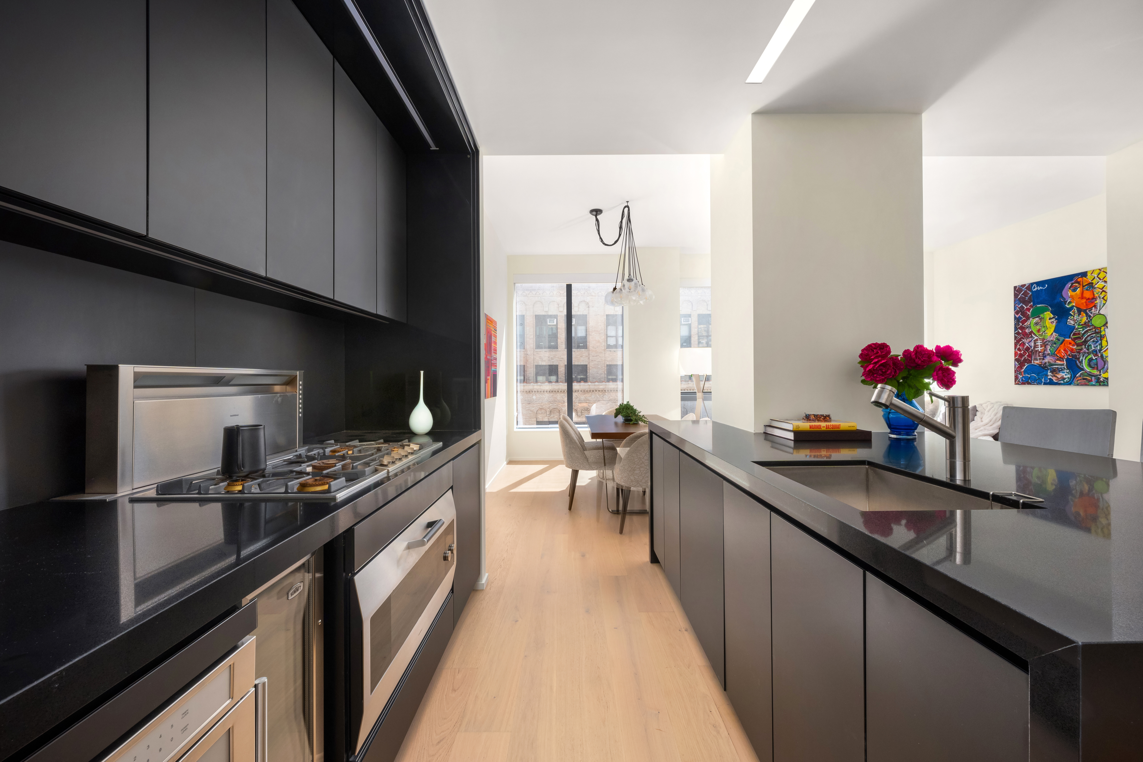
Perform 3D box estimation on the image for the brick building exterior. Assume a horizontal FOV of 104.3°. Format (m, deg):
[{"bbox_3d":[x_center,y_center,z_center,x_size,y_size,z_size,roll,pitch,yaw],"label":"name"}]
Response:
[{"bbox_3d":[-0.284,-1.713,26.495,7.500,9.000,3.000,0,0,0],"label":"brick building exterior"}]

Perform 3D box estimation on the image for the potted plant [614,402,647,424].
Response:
[{"bbox_3d":[0.617,0.320,4.585,0.340,0.220,0.320,0,0,0],"label":"potted plant"}]

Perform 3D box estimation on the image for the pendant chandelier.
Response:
[{"bbox_3d":[0.532,-1.325,4.660,0.650,1.080,0.600,0,0,0],"label":"pendant chandelier"}]

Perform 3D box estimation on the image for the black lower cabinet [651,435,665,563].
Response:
[{"bbox_3d":[0.804,0.729,2.697,0.565,0.780,0.380,0,0,0],"label":"black lower cabinet"}]

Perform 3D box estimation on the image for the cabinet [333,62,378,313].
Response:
[{"bbox_3d":[-1.120,-0.797,1.956,0.355,0.956,0.400,0,0,0],"label":"cabinet"}]

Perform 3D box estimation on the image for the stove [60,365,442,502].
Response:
[{"bbox_3d":[-0.894,0.121,1.484,0.700,0.330,0.910,0,0,0],"label":"stove"}]

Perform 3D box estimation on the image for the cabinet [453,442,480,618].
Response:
[{"bbox_3d":[-0.839,0.729,2.245,0.643,0.760,0.600,0,0,0],"label":"cabinet"}]

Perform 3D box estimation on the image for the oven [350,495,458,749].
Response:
[{"bbox_3d":[-0.768,0.677,1.493,0.575,0.428,0.890,0,0,0],"label":"oven"}]

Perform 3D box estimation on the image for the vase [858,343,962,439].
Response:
[{"bbox_3d":[1.537,0.040,2.030,0.460,0.434,0.360,0,0,0],"label":"vase"}]

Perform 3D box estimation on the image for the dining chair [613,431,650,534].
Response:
[{"bbox_3d":[0.640,0.762,3.636,0.550,0.850,0.580,0,0,2],"label":"dining chair"}]

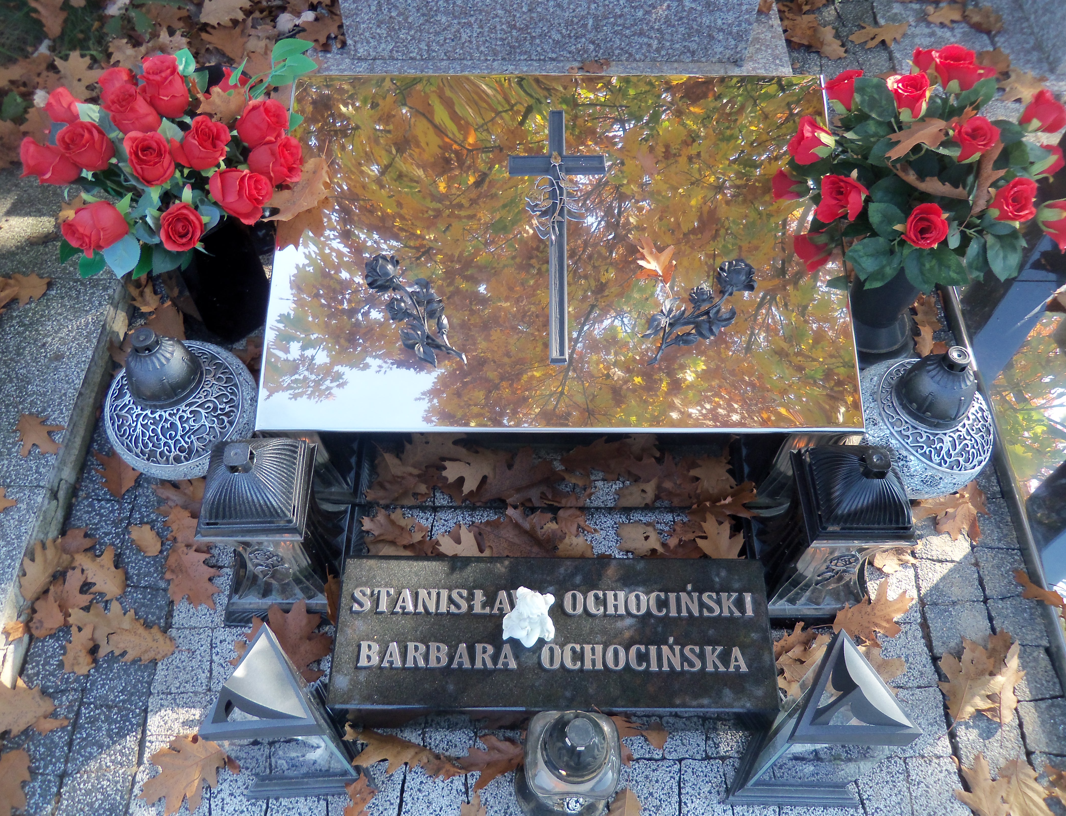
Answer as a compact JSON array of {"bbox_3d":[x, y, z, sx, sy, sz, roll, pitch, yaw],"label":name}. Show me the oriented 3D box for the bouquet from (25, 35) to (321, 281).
[{"bbox_3d":[-0.653,-0.447,1.617,0.517,0.375,0.465,0,56,1],"label":"bouquet"}]

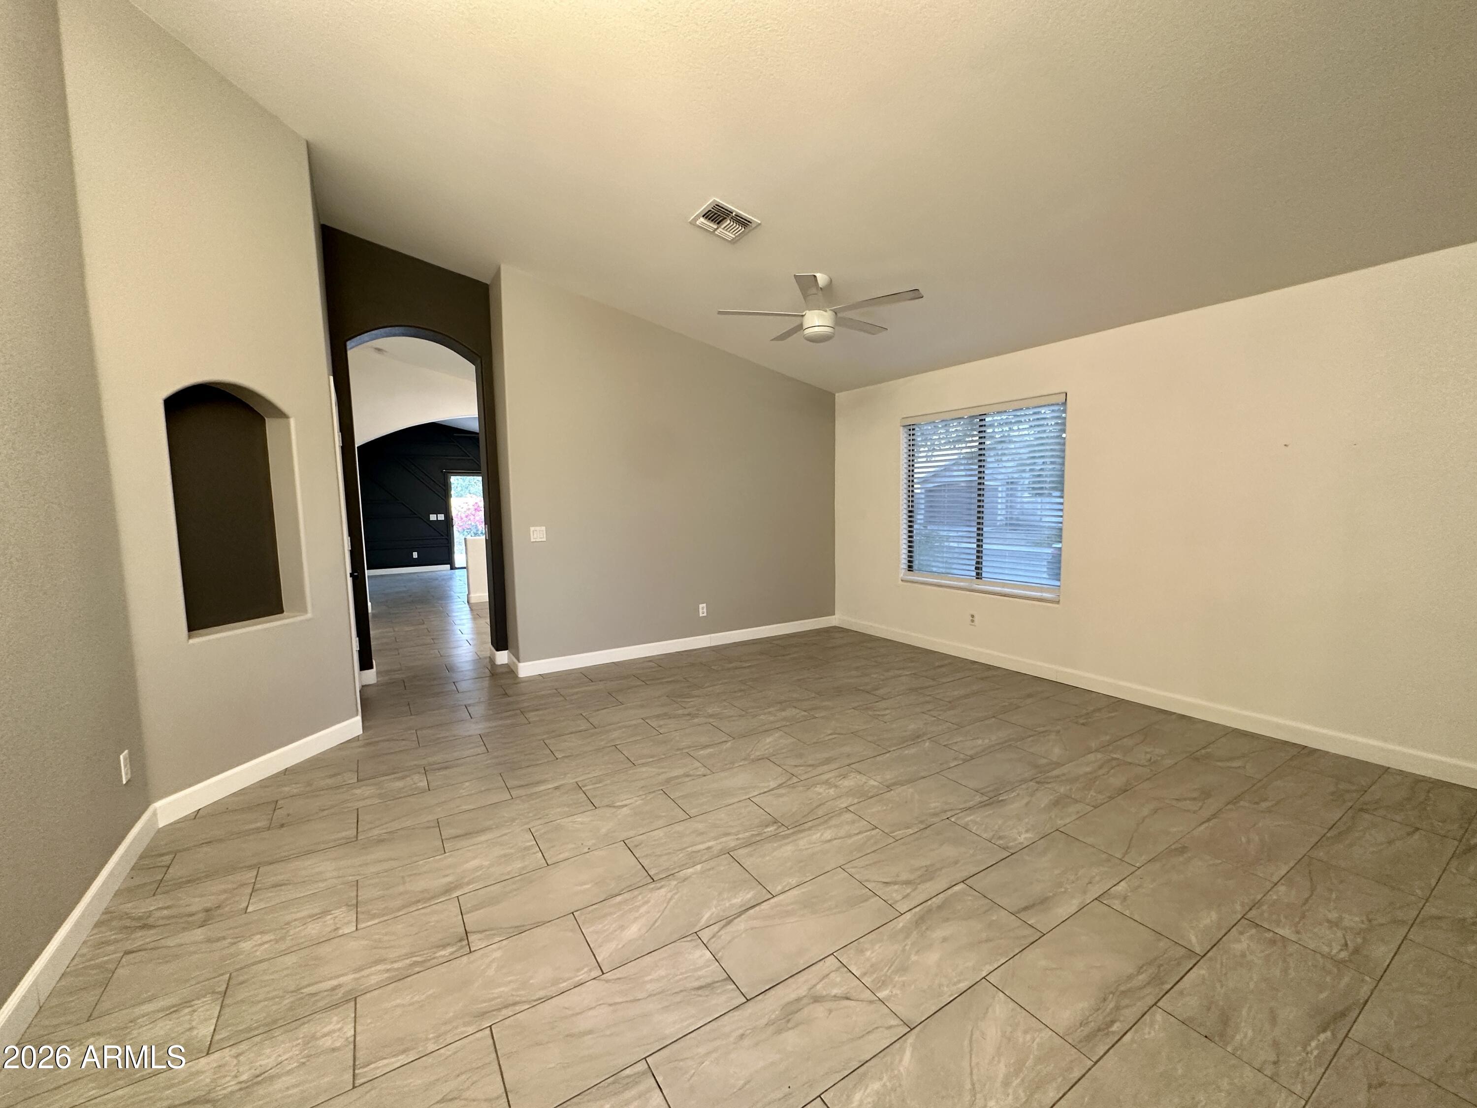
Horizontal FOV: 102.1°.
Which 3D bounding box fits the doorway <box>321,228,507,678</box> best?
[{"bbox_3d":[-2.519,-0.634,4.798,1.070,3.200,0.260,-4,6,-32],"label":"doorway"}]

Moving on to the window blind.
[{"bbox_3d":[1.944,-0.473,4.919,0.065,1.440,1.510,-4,6,-32],"label":"window blind"}]

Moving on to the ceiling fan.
[{"bbox_3d":[0.529,-1.589,3.886,1.290,0.410,1.290,-4,6,-32],"label":"ceiling fan"}]

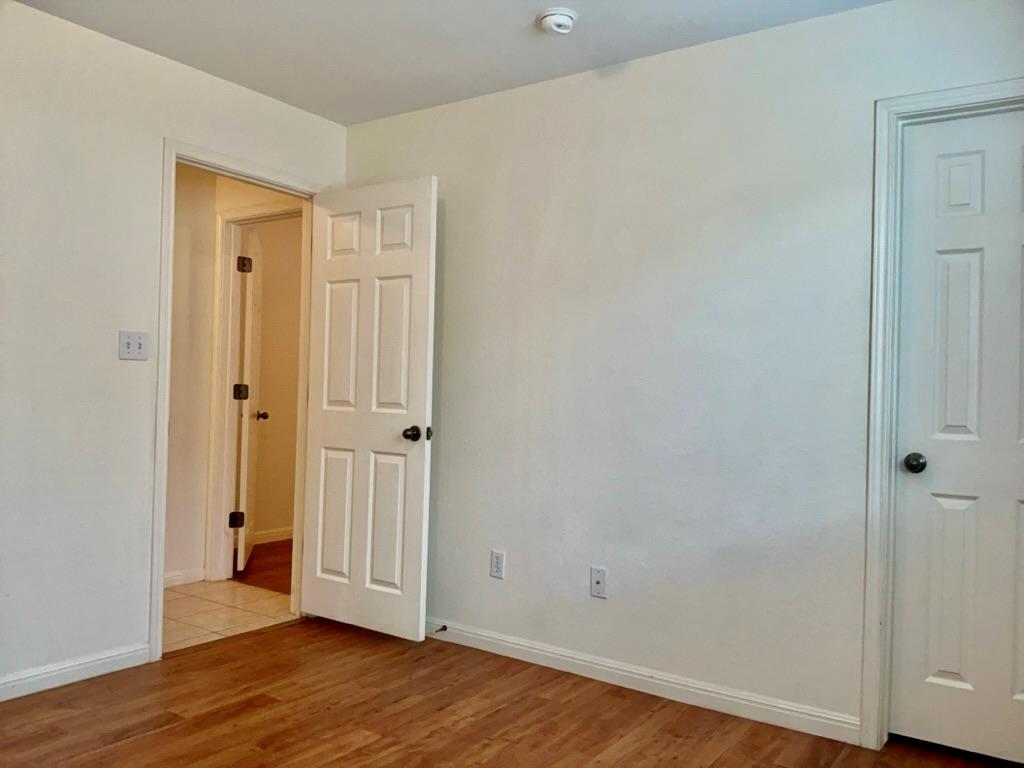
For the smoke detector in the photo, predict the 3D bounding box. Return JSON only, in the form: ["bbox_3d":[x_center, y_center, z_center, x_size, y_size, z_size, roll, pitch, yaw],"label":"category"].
[{"bbox_3d":[0.159,-1.264,2.801,0.138,0.042,0.138,2,-1,0],"label":"smoke detector"}]

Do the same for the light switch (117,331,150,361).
[{"bbox_3d":[-1.494,-0.150,3.151,0.015,0.114,0.116,1,-1,36],"label":"light switch"}]

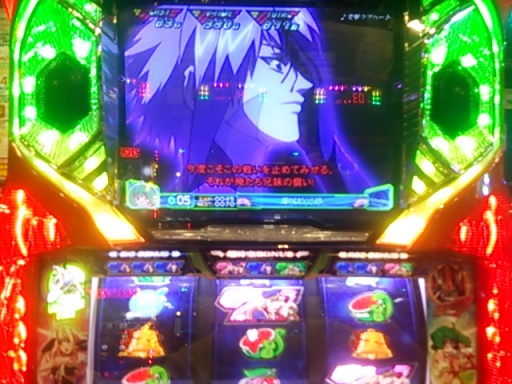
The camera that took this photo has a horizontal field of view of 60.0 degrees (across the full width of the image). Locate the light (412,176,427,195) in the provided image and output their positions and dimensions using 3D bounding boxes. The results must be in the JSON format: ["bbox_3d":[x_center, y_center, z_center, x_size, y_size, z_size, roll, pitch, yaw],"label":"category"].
[{"bbox_3d":[0.157,-0.006,0.425,0.014,0.018,0.008,0,0,0],"label":"light"}]

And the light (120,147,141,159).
[{"bbox_3d":[-0.123,-0.039,0.435,0.019,0.011,0.006,0,0,0],"label":"light"}]

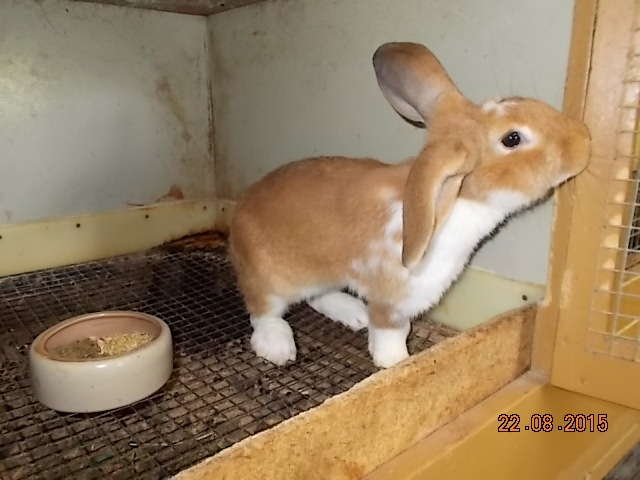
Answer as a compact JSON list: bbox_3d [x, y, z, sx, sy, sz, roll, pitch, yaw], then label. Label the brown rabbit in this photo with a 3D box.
[{"bbox_3d":[0.064,-0.030,0.528,0.338,0.307,0.132,6,16,21],"label":"brown rabbit"}]

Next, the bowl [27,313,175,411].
[{"bbox_3d":[-0.197,0.108,0.508,0.120,0.048,0.120,0,15,0],"label":"bowl"}]

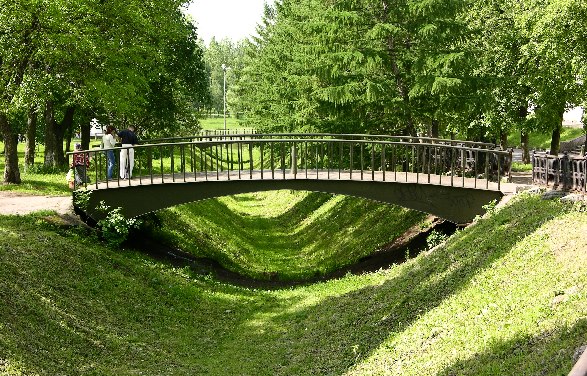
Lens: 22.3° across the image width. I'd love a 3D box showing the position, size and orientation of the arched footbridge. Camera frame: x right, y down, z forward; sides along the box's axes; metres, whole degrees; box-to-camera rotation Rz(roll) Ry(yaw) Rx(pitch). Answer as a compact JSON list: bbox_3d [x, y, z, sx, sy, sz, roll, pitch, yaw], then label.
[{"bbox_3d":[-0.072,-0.375,43.962,12.450,2.344,4.516,0,4,3],"label":"arched footbridge"}]

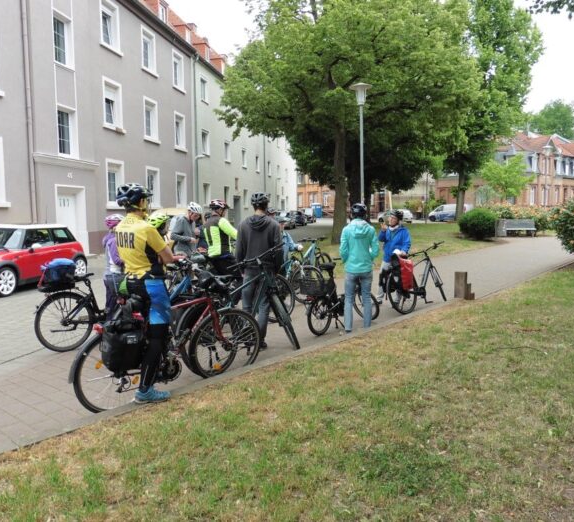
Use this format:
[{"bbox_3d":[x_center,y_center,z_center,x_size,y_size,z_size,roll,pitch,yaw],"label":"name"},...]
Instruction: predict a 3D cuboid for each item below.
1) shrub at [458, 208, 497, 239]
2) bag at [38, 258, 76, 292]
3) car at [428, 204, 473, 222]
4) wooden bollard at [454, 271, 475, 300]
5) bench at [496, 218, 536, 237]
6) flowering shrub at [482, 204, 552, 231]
[{"bbox_3d":[9.419,-1.810,23.800,1.850,1.520,1.850,-1,6,0],"label":"shrub"},{"bbox_3d":[-2.674,0.146,5.598,0.380,0.340,0.260,-2,6,-18],"label":"bag"},{"bbox_3d":[18.747,-5.436,55.000,4.700,1.950,1.880,4,8,41],"label":"car"},{"bbox_3d":[3.297,0.461,8.976,0.300,0.490,0.220,-5,7,-38],"label":"wooden bollard"},{"bbox_3d":[12.174,-1.735,25.600,1.950,0.930,0.700,-2,6,-14],"label":"bench"},{"bbox_3d":[14.220,-2.518,29.902,4.100,1.750,1.600,0,6,6],"label":"flowering shrub"}]

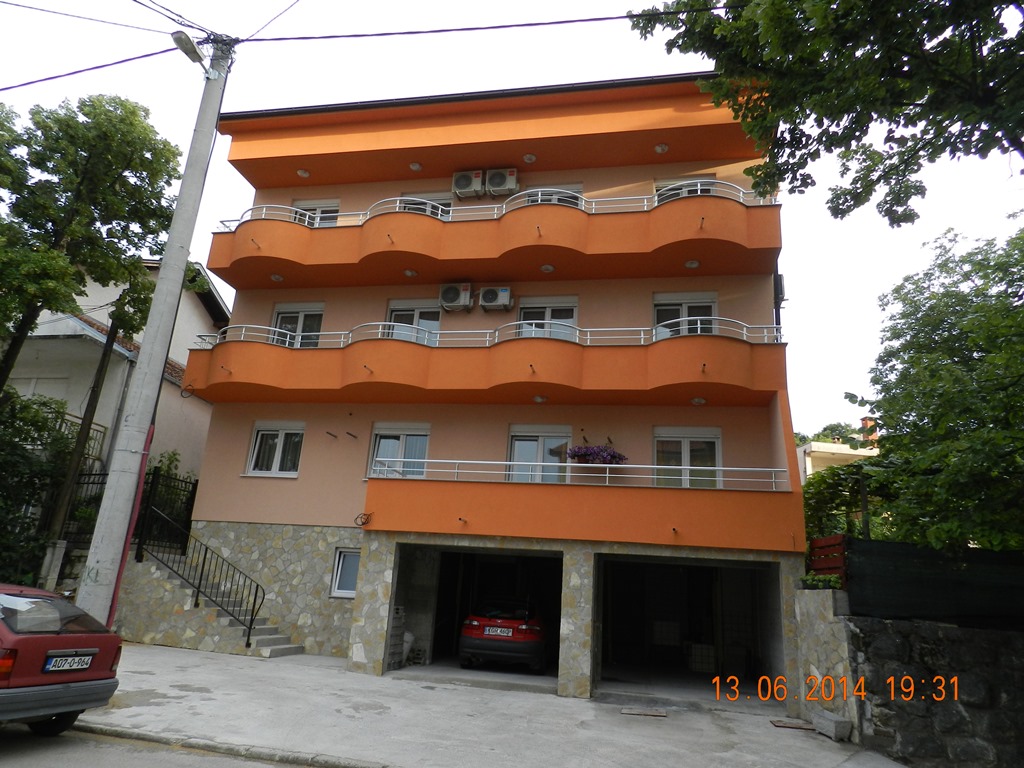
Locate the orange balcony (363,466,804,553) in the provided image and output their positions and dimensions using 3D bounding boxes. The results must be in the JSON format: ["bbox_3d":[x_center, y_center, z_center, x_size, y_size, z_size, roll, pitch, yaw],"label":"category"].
[{"bbox_3d":[1.239,2.386,12.977,7.790,1.350,1.850,0,-18,12],"label":"orange balcony"}]

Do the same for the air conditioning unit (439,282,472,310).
[{"bbox_3d":[-1.184,-1.918,15.100,0.730,0.540,0.280,0,-17,12],"label":"air conditioning unit"}]

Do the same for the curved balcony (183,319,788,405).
[{"bbox_3d":[-1.035,-0.379,14.363,12.830,1.360,1.810,0,-18,12],"label":"curved balcony"}]

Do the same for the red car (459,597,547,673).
[{"bbox_3d":[0.217,5.170,14.328,1.700,1.380,4.100,0,-17,13],"label":"red car"}]

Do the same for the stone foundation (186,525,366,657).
[{"bbox_3d":[-5.128,4.387,14.791,4.510,2.600,0.400,0,-18,12],"label":"stone foundation"}]

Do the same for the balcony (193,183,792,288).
[{"bbox_3d":[-0.779,-3.137,14.731,12.400,1.310,1.730,0,-17,12],"label":"balcony"}]

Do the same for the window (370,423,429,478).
[{"bbox_3d":[-2.509,1.510,15.098,1.390,1.310,0.180,0,-18,12],"label":"window"}]

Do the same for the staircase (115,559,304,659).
[{"bbox_3d":[-6.053,4.548,14.019,3.390,1.720,1.400,0,-18,12],"label":"staircase"}]

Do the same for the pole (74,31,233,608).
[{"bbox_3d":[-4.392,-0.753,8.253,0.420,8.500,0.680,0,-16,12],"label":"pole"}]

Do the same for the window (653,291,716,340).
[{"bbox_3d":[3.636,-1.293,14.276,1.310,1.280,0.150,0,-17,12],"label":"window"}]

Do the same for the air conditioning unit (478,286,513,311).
[{"bbox_3d":[-0.331,-1.927,15.416,0.720,0.460,0.290,0,-18,12],"label":"air conditioning unit"}]

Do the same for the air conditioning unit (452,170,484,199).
[{"bbox_3d":[-0.974,-4.649,15.884,0.730,0.540,0.280,0,-17,12],"label":"air conditioning unit"}]

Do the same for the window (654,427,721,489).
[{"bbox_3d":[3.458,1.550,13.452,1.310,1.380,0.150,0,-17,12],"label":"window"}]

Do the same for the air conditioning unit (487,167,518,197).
[{"bbox_3d":[-0.210,-4.843,16.336,0.760,0.560,0.290,0,-18,12],"label":"air conditioning unit"}]

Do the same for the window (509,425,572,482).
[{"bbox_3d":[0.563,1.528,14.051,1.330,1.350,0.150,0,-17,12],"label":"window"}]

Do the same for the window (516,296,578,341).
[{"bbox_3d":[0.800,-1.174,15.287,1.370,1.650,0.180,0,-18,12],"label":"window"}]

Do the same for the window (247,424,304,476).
[{"bbox_3d":[-5.262,1.480,15.257,1.290,1.250,0.150,0,-17,12],"label":"window"}]

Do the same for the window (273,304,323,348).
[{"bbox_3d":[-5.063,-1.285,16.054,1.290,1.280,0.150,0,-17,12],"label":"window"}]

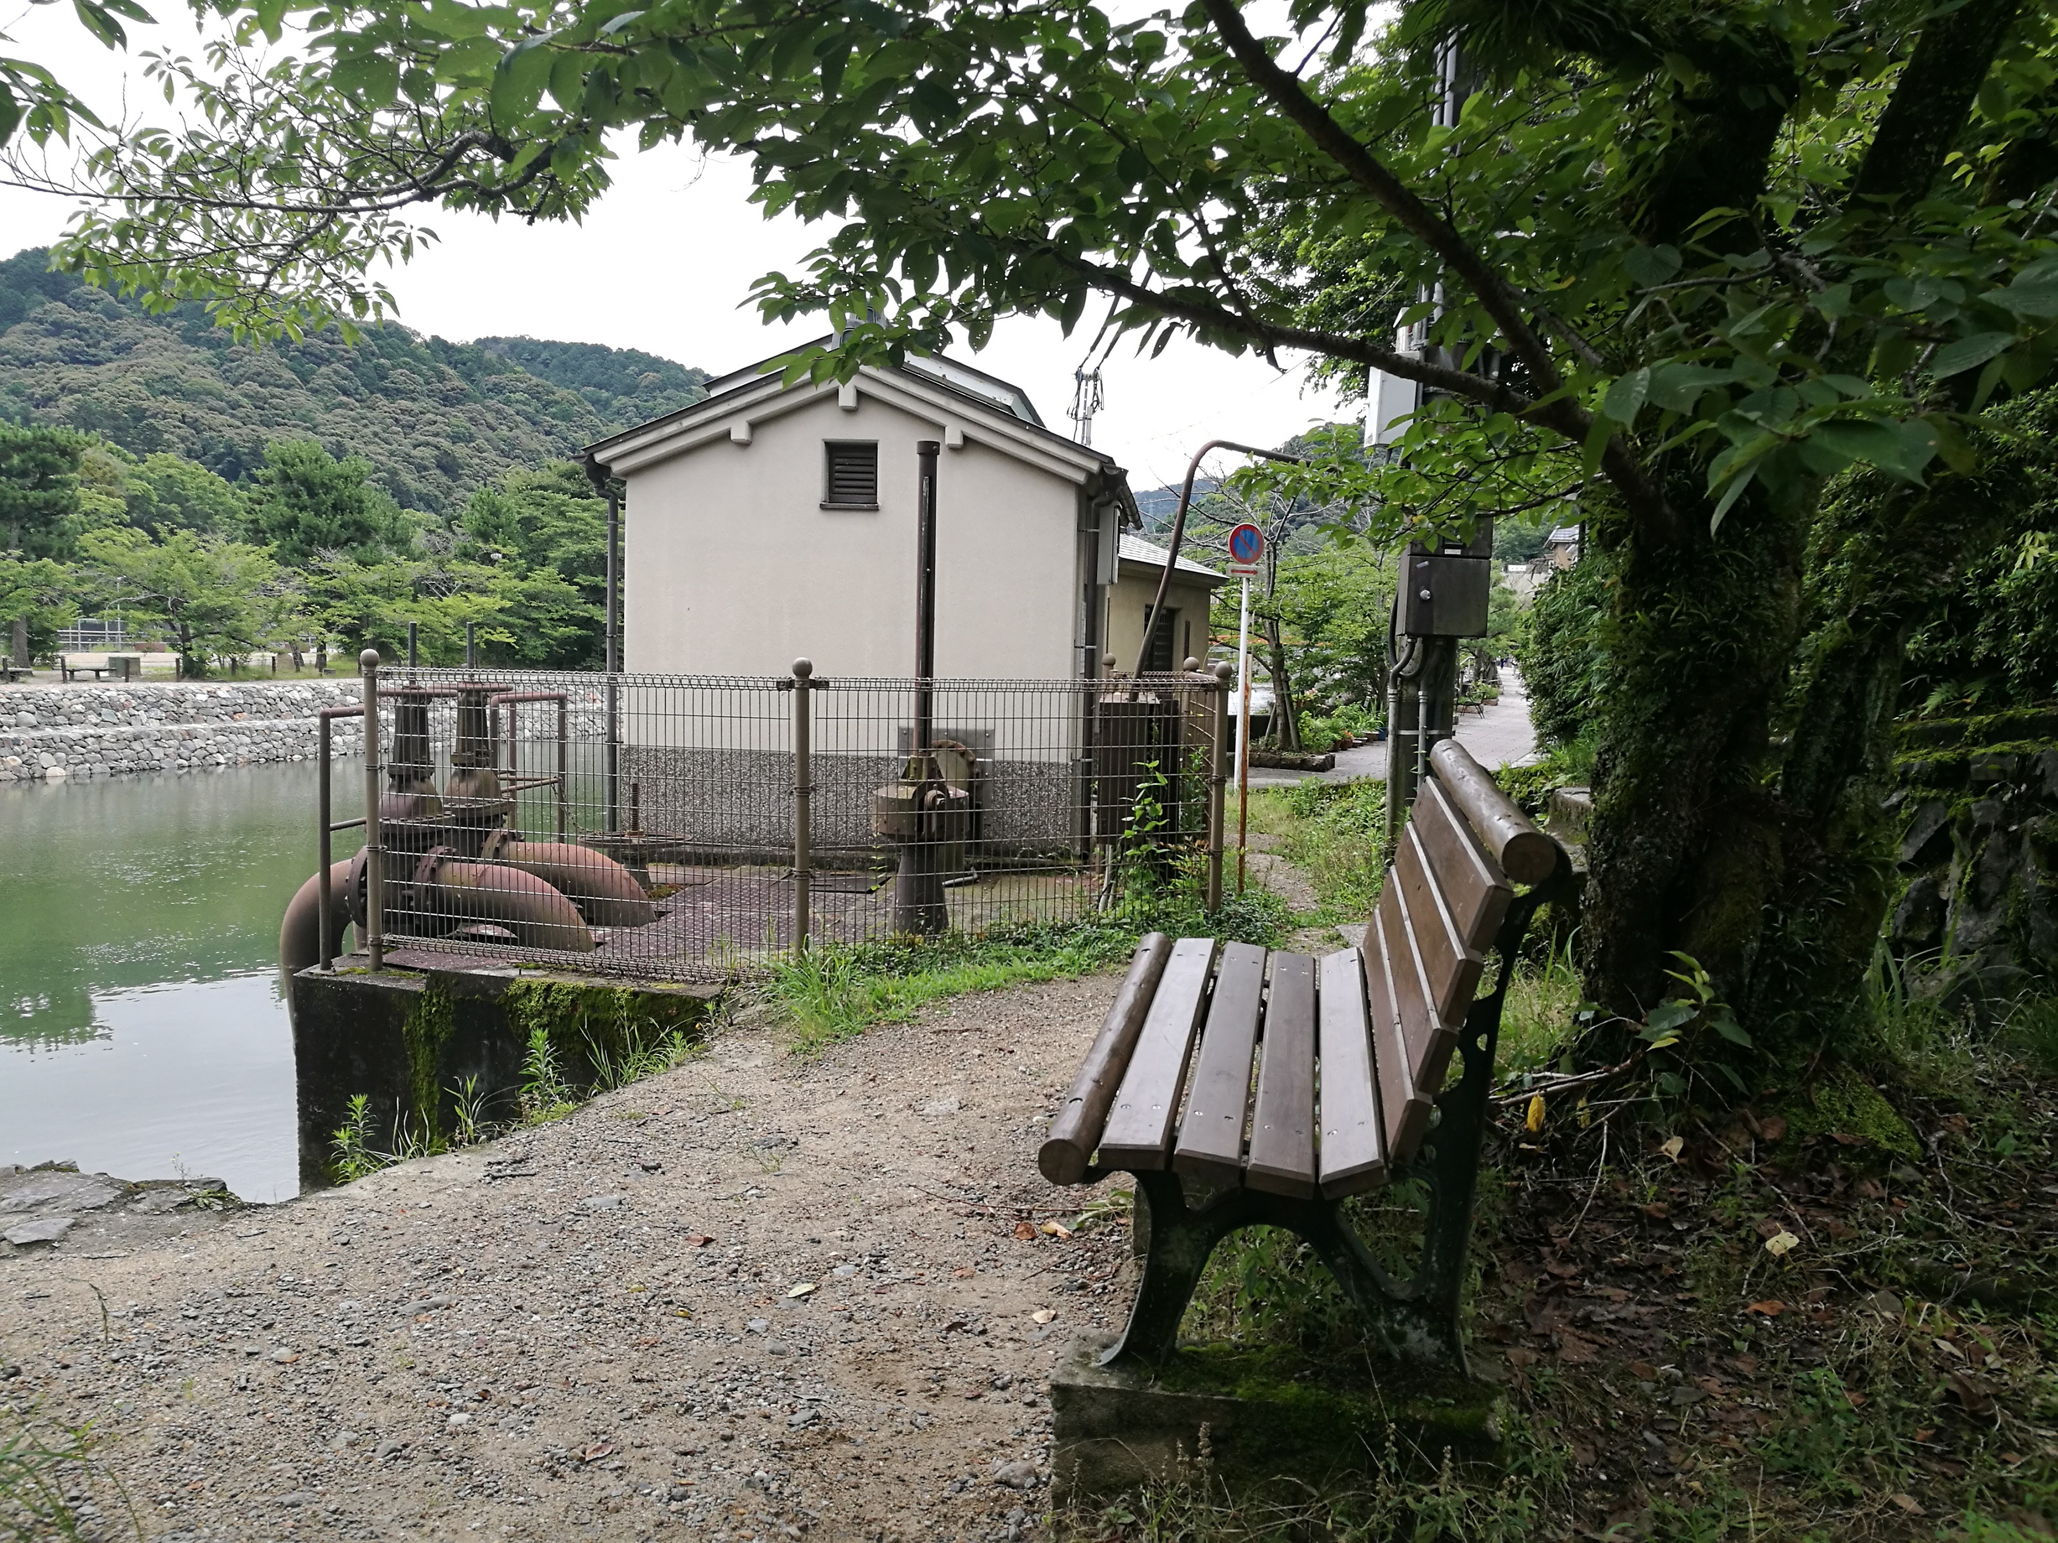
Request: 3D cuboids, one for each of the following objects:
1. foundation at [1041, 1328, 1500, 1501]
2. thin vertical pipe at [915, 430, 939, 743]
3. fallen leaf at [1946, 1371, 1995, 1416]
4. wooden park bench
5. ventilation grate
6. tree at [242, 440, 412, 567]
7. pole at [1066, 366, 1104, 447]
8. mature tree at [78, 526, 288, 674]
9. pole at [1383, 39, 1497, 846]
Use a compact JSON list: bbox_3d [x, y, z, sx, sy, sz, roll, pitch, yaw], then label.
[{"bbox_3d":[0.386,1.045,2.537,0.681,0.194,0.225,2,6,10],"label":"foundation"},{"bbox_3d":[-0.460,-0.793,7.200,0.090,1.384,0.090,1,6,0],"label":"thin vertical pipe"},{"bbox_3d":[1.466,0.968,2.500,0.055,0.025,0.075,-2,7,-32],"label":"fallen leaf"},{"bbox_3d":[0.515,0.445,3.037,0.742,0.901,1.533,2,6,10],"label":"wooden park bench"},{"bbox_3d":[-1.031,-1.740,9.430,0.330,0.390,0.090,2,6,9],"label":"ventilation grate"},{"bbox_3d":[-26.232,-8.323,60.000,6.310,8.126,6.000,1,6,0],"label":"tree"},{"bbox_3d":[1.665,-7.823,50.499,1.100,9.500,0.600,1,6,0],"label":"pole"},{"bbox_3d":[-26.262,-5.320,49.758,6.561,4.607,6.200,1,6,0],"label":"mature tree"},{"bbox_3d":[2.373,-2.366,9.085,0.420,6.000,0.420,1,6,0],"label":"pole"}]

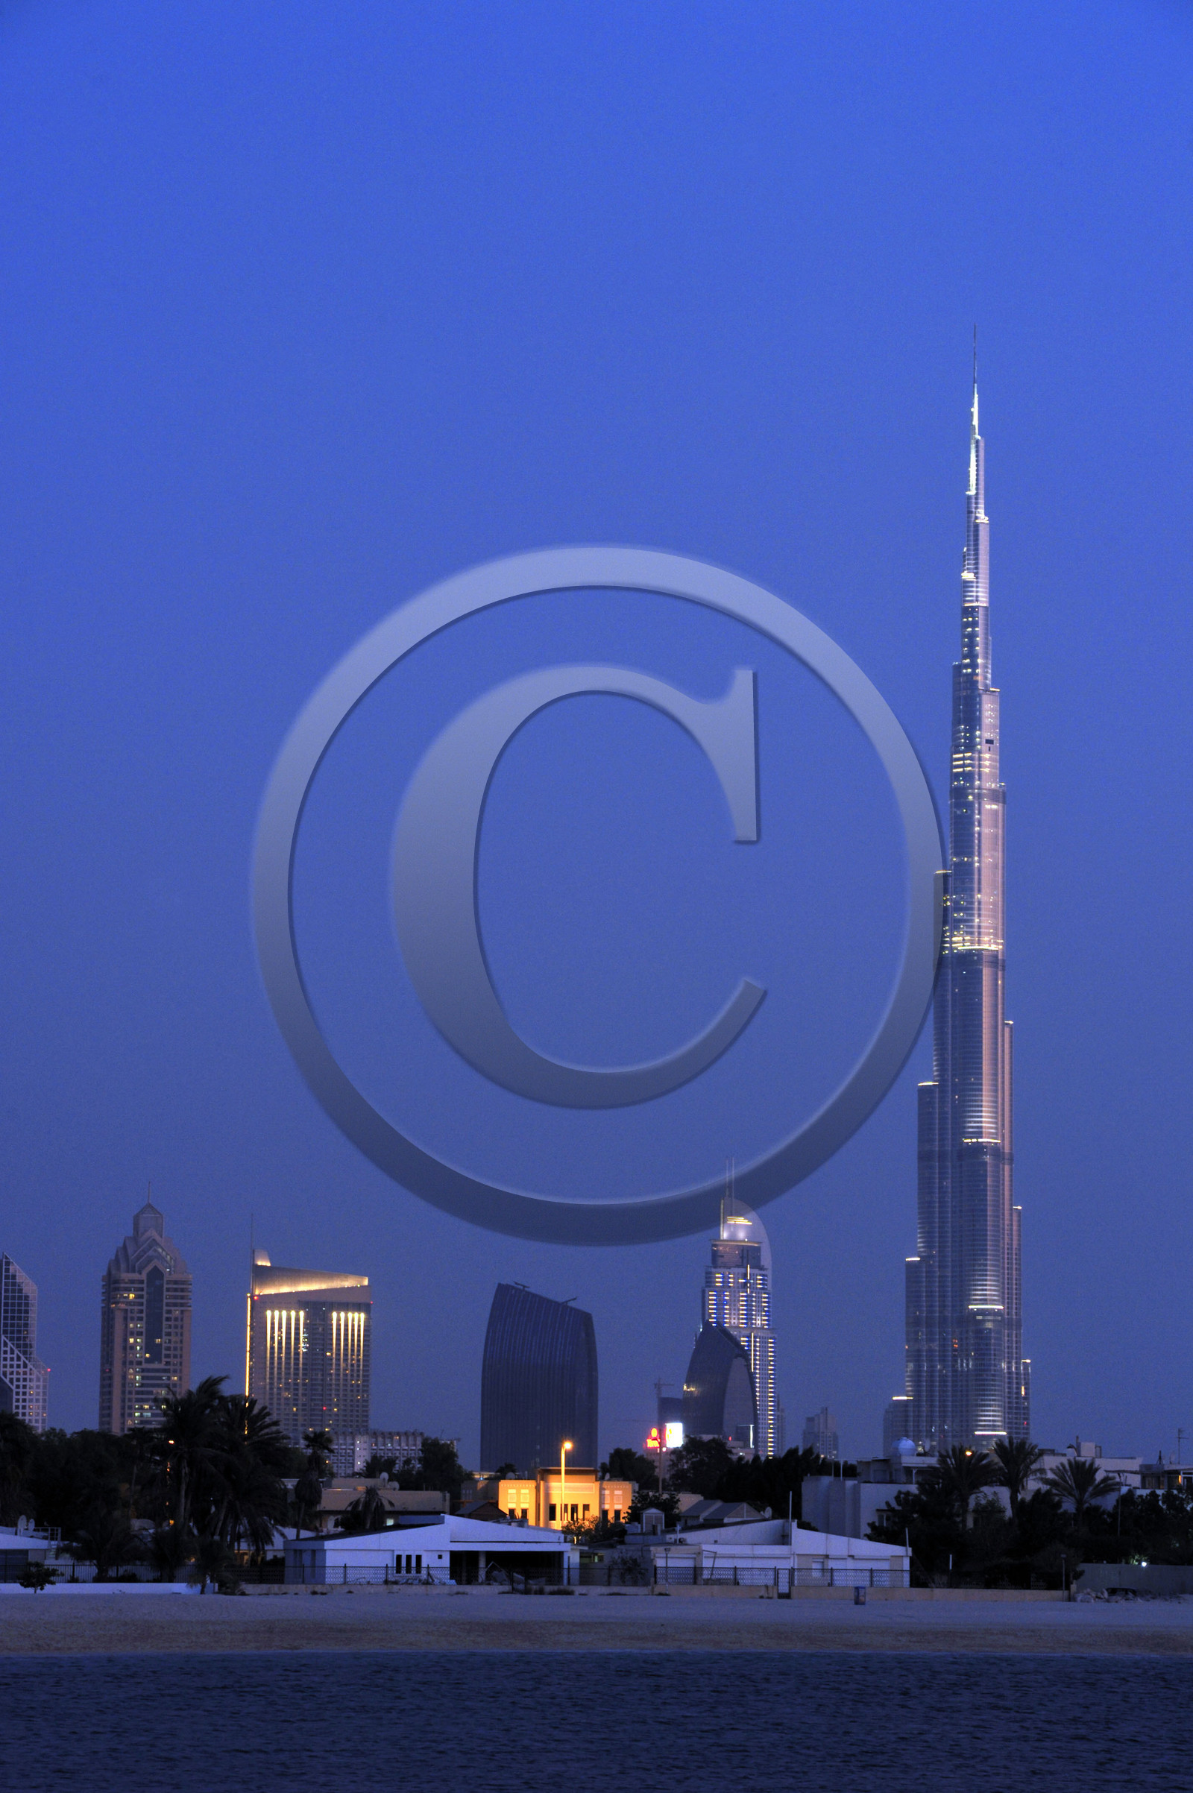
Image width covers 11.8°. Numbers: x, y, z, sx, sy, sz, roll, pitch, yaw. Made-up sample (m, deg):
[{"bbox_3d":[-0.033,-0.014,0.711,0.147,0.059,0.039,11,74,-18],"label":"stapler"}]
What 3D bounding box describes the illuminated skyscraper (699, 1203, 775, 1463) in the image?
[{"bbox_3d":[108.210,365.168,4415.598,58.000,276.000,45.000,1,-7,-8],"label":"illuminated skyscraper"}]

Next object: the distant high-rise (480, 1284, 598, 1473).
[{"bbox_3d":[-36.199,326.213,3576.112,67.000,173.300,38.000,2,-7,-8],"label":"distant high-rise"}]

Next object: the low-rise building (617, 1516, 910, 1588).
[{"bbox_3d":[12.502,49.426,433.190,20.300,5.590,13.000,1,-6,-8],"label":"low-rise building"}]

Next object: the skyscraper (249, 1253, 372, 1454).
[{"bbox_3d":[-191.683,333.570,3836.731,76.000,193.180,30.000,3,-7,-22],"label":"skyscraper"}]

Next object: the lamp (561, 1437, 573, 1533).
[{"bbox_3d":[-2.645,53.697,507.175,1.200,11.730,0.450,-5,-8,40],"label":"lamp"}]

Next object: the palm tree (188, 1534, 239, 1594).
[{"bbox_3d":[-27.845,48.434,419.175,3.800,4.400,3.800,1,-7,0],"label":"palm tree"}]

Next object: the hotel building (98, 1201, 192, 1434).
[{"bbox_3d":[-219.912,232.006,2811.664,37.000,165.930,31.000,3,-7,-20],"label":"hotel building"}]

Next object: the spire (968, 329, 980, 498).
[{"bbox_3d":[253.393,-325.695,3872.990,8.200,114.620,8.200,1,-7,0],"label":"spire"}]

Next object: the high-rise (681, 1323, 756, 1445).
[{"bbox_3d":[76.878,342.610,3664.650,33.000,141.670,35.000,6,-8,-40],"label":"high-rise"}]

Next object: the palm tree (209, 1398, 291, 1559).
[{"bbox_3d":[-27.100,46.150,449.658,6.400,14.460,6.400,1,-6,0],"label":"palm tree"}]

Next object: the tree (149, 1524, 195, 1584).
[{"bbox_3d":[-31.291,48.486,425.205,3.500,4.610,3.500,1,-7,0],"label":"tree"}]

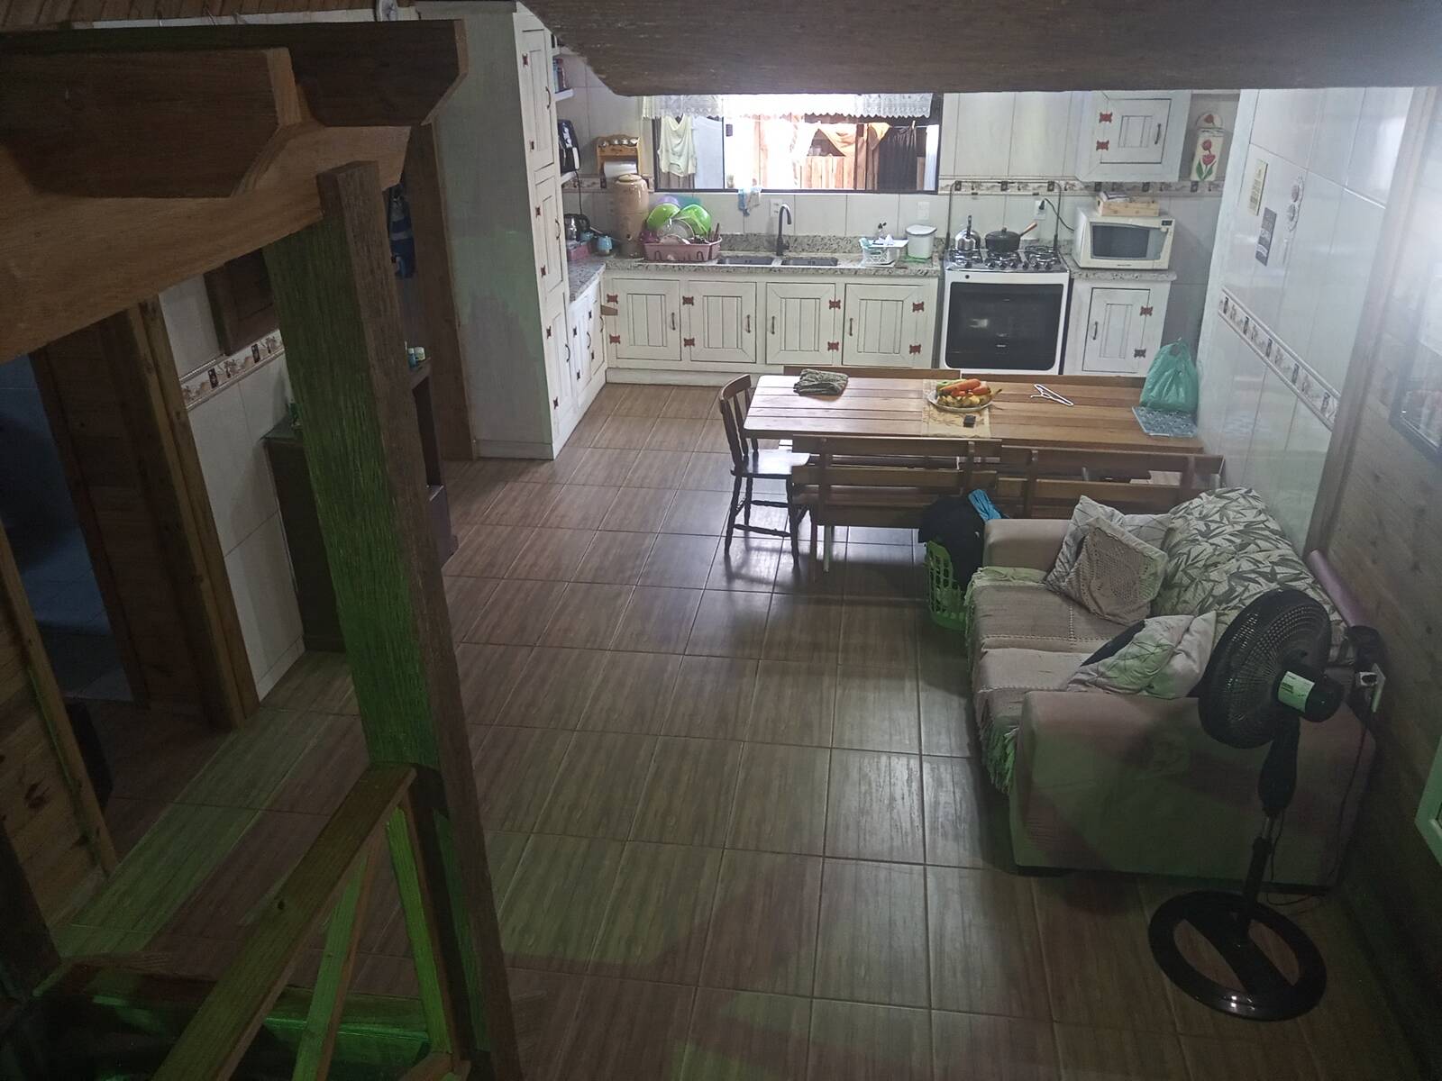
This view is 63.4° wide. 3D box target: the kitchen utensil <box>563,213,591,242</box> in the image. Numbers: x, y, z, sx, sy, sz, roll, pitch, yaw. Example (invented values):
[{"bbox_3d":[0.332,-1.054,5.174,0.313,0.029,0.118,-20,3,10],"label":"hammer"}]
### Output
[{"bbox_3d":[-1.047,-2.171,8.185,0.205,0.220,0.160,3,26,7],"label":"kitchen utensil"}]

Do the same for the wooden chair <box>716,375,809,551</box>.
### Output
[{"bbox_3d":[0.252,-0.351,5.670,0.430,0.830,0.410,9,27,19],"label":"wooden chair"}]

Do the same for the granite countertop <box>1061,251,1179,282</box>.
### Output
[{"bbox_3d":[2.613,-1.792,7.686,0.665,0.060,0.541,3,25,7],"label":"granite countertop"}]

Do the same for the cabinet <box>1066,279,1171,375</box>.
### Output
[{"bbox_3d":[2.609,-1.418,7.866,0.611,0.789,0.515,3,25,7],"label":"cabinet"}]

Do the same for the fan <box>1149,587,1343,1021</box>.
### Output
[{"bbox_3d":[1.453,0.670,3.068,0.460,1.115,0.460,-22,33,-38],"label":"fan"}]

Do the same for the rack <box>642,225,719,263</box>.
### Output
[{"bbox_3d":[-0.256,-1.986,7.884,0.475,0.135,0.300,3,26,7],"label":"rack"}]

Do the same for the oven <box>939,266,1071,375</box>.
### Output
[{"bbox_3d":[1.890,-1.468,7.934,0.792,0.836,0.572,3,25,7],"label":"oven"}]

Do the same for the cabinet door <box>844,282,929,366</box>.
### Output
[{"bbox_3d":[1.063,-1.411,7.710,0.493,0.545,0.030,3,26,7],"label":"cabinet door"}]

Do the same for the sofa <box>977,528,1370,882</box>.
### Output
[{"bbox_3d":[1.438,0.427,4.025,1.030,0.800,1.340,3,26,7],"label":"sofa"}]

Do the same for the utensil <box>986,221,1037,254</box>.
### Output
[{"bbox_3d":[1.975,-2.029,7.847,0.385,0.155,0.228,-8,27,-16],"label":"utensil"}]

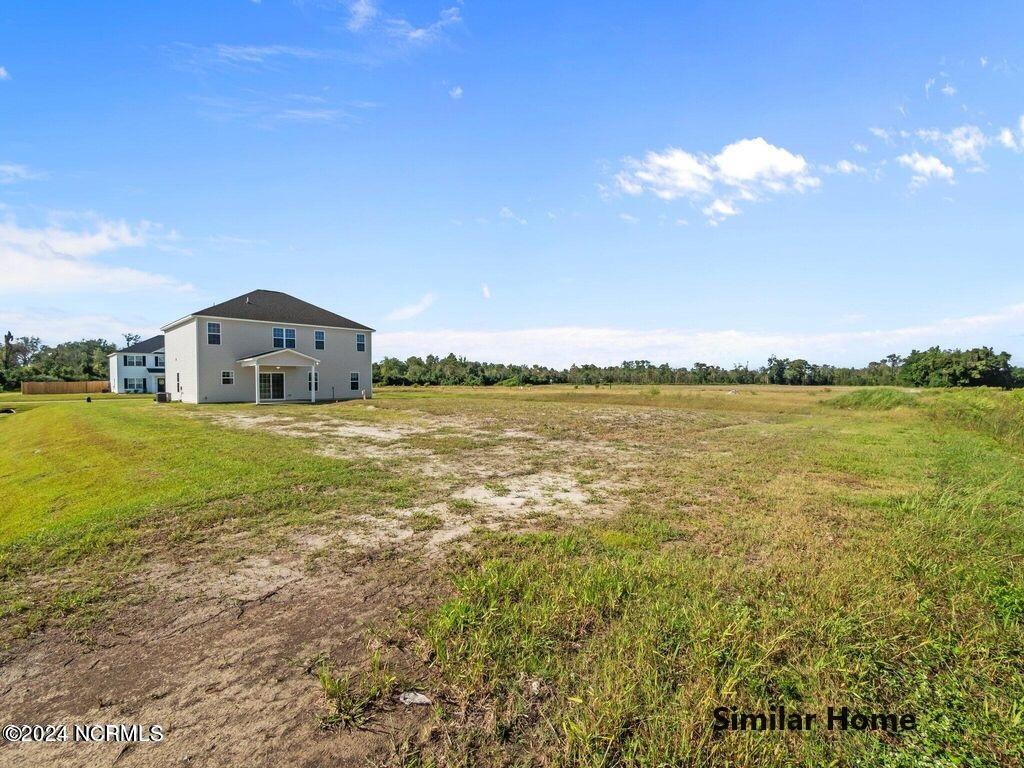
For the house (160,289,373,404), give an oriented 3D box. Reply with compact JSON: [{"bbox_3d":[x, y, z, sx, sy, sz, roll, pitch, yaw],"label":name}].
[{"bbox_3d":[-20.904,-3.457,36.472,14.765,9.574,13.503,0,1,42],"label":"house"}]

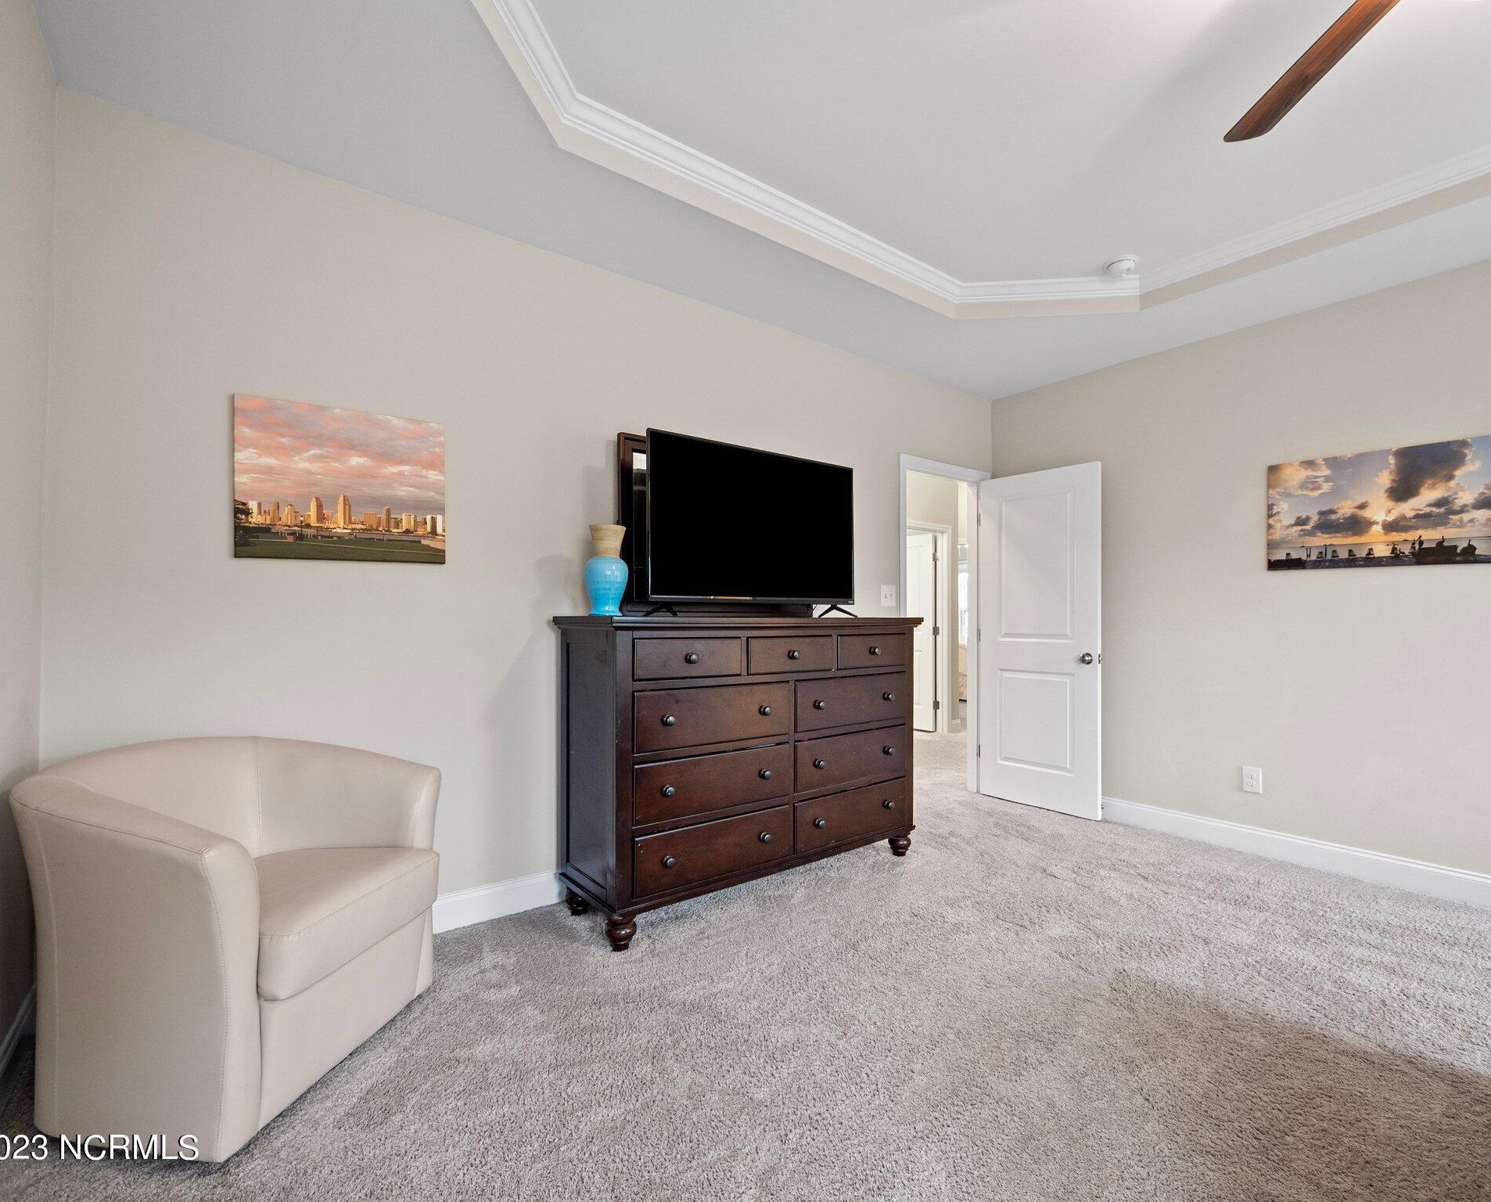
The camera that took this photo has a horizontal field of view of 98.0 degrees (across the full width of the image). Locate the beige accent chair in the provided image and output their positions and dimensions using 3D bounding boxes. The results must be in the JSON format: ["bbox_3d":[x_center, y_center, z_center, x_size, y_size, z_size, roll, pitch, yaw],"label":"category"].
[{"bbox_3d":[-1.392,0.804,1.752,0.757,0.772,0.743,0,-1,10],"label":"beige accent chair"}]

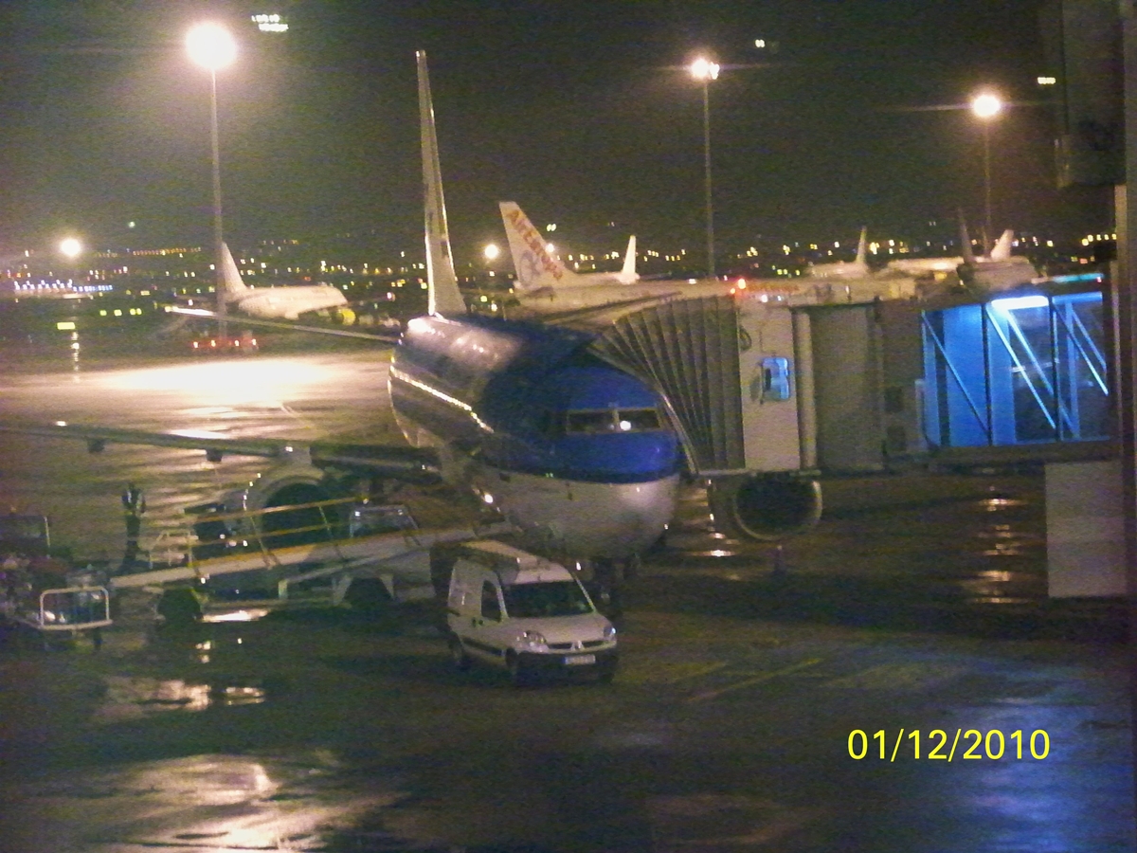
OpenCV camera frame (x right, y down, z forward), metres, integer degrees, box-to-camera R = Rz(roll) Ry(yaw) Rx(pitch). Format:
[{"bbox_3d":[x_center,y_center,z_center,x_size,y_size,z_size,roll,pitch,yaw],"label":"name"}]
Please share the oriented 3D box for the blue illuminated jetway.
[{"bbox_3d":[8.417,-0.829,53.154,4.200,2.800,2.500,0,4,40],"label":"blue illuminated jetway"}]

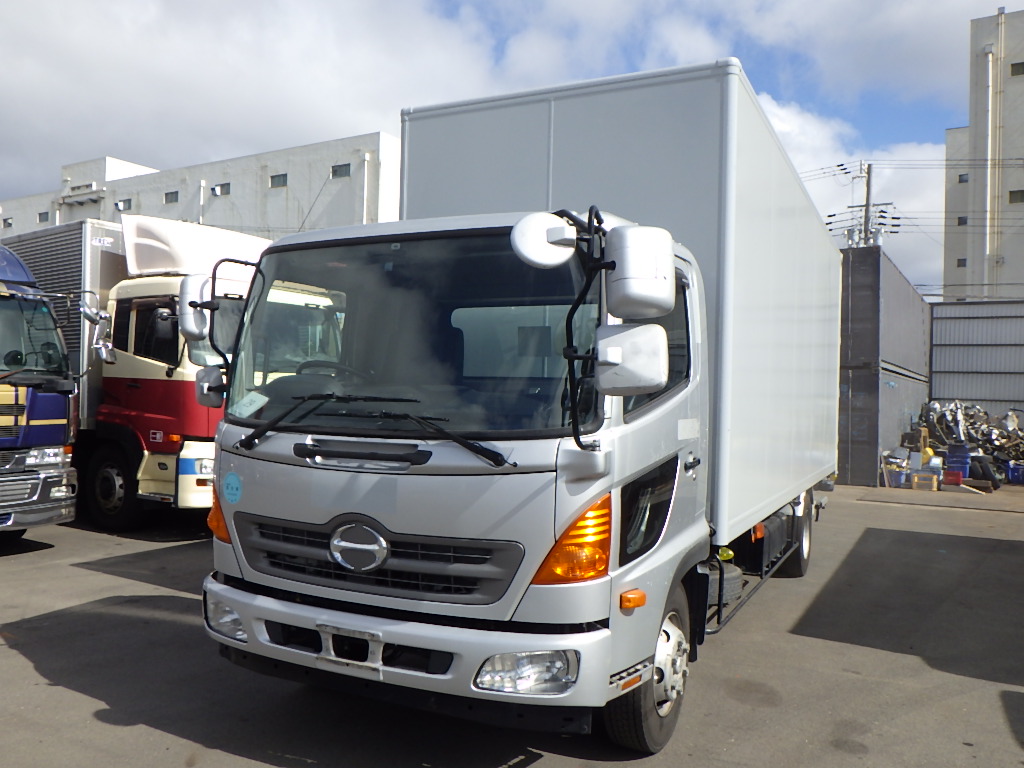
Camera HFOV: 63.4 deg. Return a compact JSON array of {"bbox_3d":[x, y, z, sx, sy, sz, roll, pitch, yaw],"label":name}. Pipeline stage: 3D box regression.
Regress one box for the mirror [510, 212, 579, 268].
[{"bbox_3d":[0.114,-0.502,2.895,0.235,0.235,0.094,2,-26,3],"label":"mirror"}]

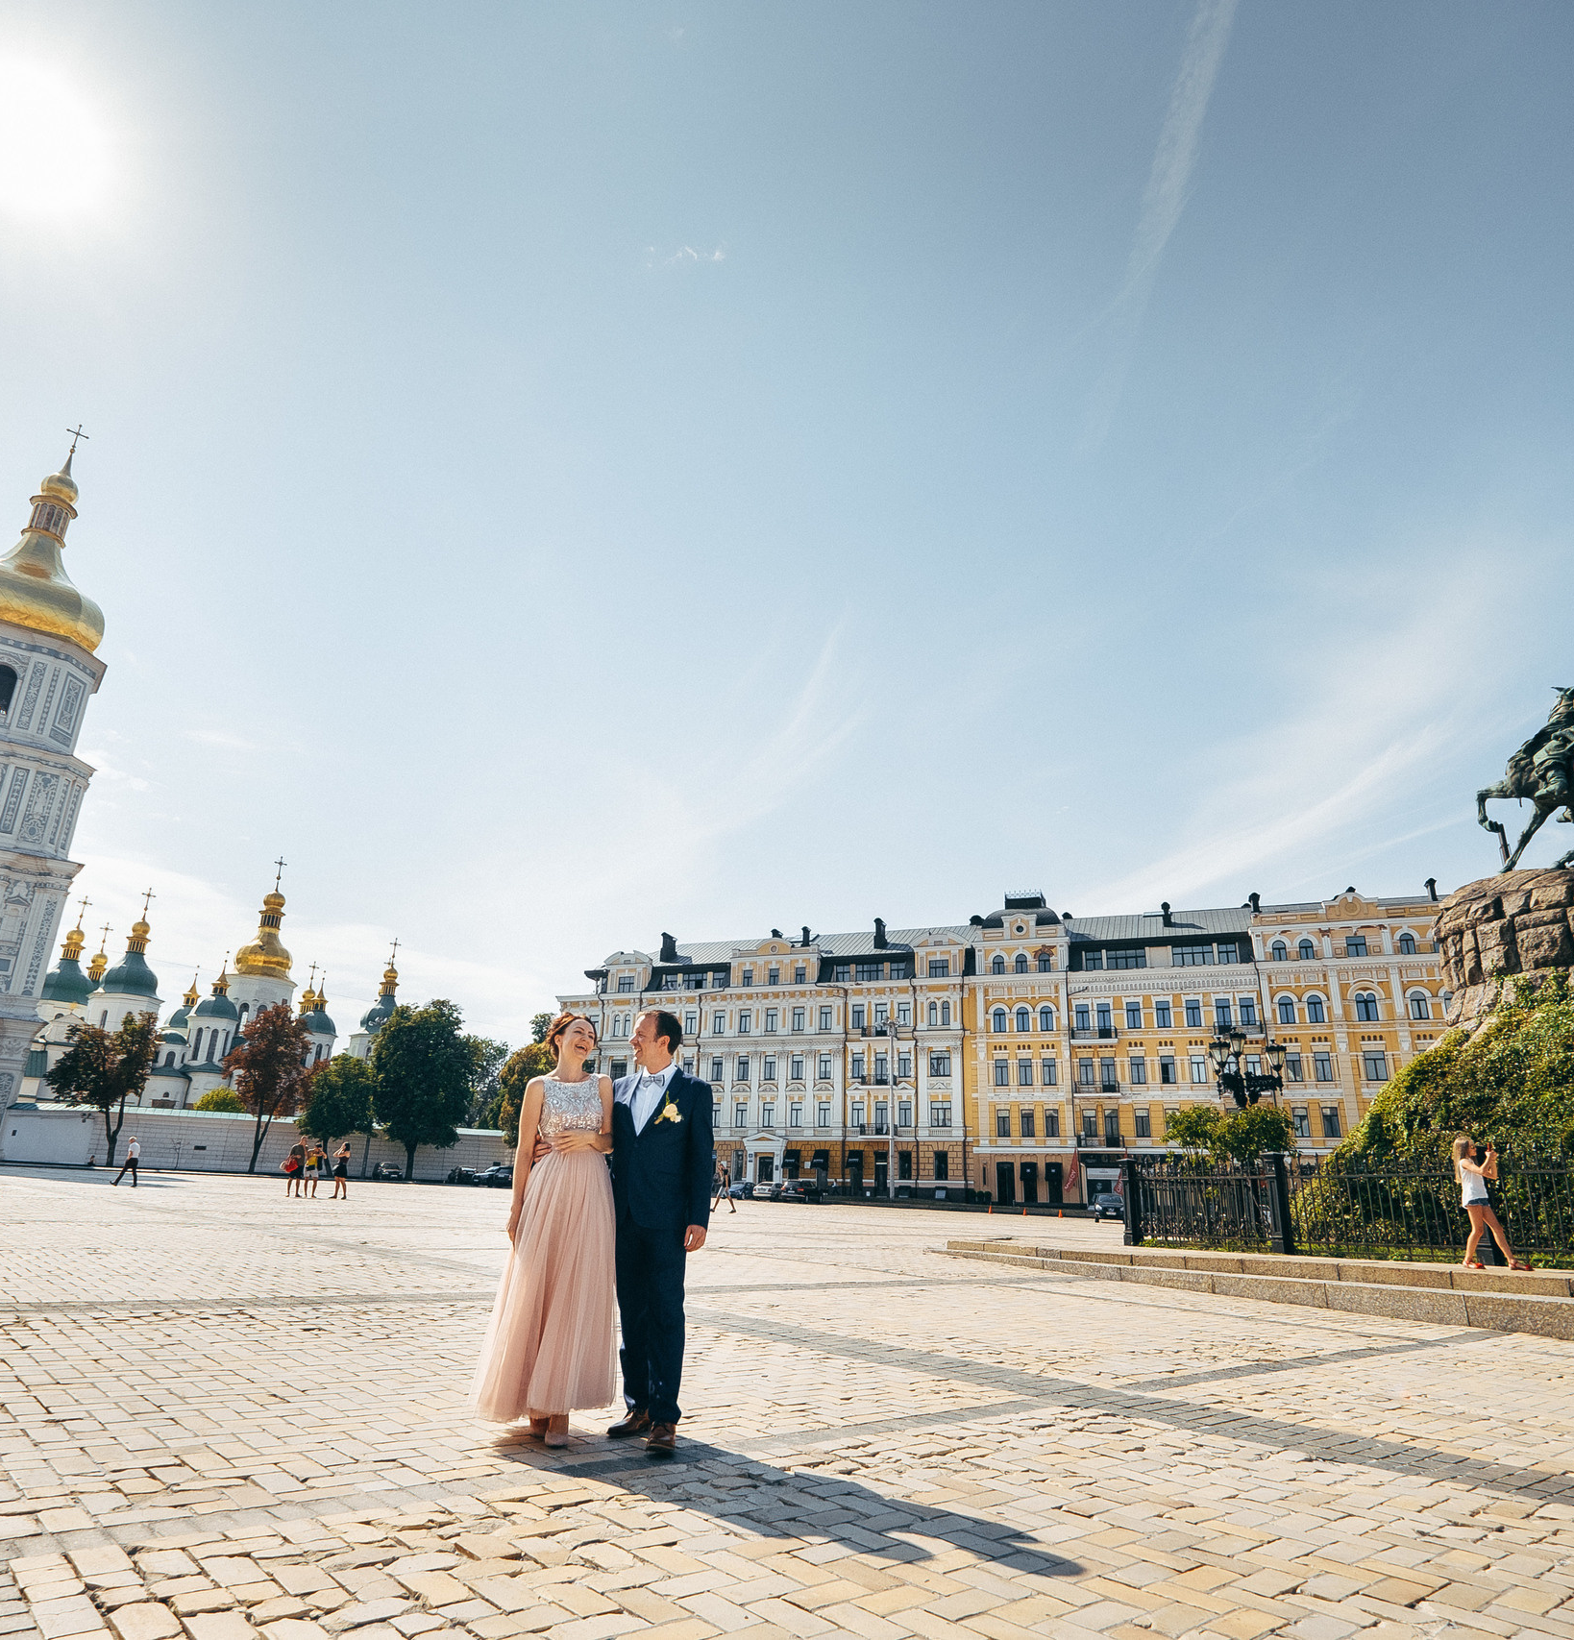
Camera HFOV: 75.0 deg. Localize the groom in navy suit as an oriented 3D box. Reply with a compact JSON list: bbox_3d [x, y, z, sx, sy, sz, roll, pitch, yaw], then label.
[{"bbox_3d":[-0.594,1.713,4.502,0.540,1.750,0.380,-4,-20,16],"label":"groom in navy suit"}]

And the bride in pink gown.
[{"bbox_3d":[-1.039,1.697,4.417,0.630,1.700,0.560,6,-19,-11],"label":"bride in pink gown"}]

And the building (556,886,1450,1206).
[{"bbox_3d":[16.726,22.880,98.677,86.000,26.000,16.000,-6,-20,23],"label":"building"}]

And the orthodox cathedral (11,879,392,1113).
[{"bbox_3d":[-95.055,31.732,180.646,40.000,48.000,52.000,-13,-24,37],"label":"orthodox cathedral"}]

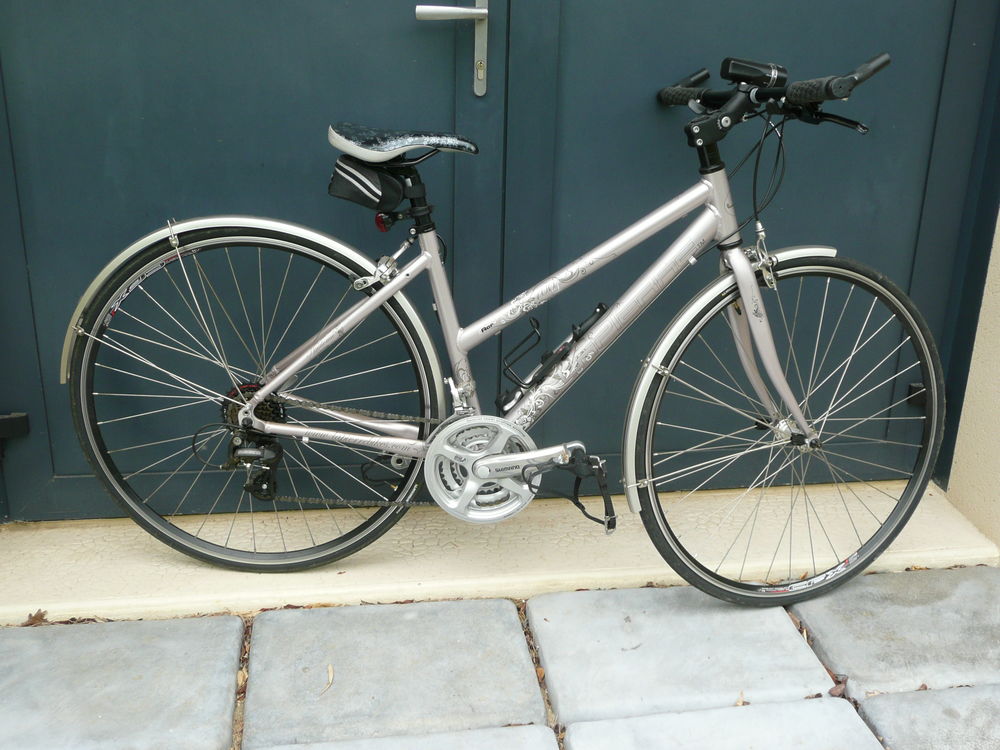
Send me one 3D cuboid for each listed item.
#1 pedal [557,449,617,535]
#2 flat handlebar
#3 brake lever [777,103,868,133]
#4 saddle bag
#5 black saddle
[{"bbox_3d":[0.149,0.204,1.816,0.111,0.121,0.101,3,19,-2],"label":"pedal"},{"bbox_3d":[0.449,-0.507,1.806,0.121,0.077,0.574,-5,14,-18],"label":"flat handlebar"},{"bbox_3d":[0.513,-0.408,1.652,0.058,0.050,0.159,-9,16,-30],"label":"brake lever"},{"bbox_3d":[-0.223,-0.329,1.782,0.126,0.081,0.076,15,18,-5],"label":"saddle bag"},{"bbox_3d":[-0.160,-0.395,1.760,0.258,0.062,0.149,3,19,-2],"label":"black saddle"}]

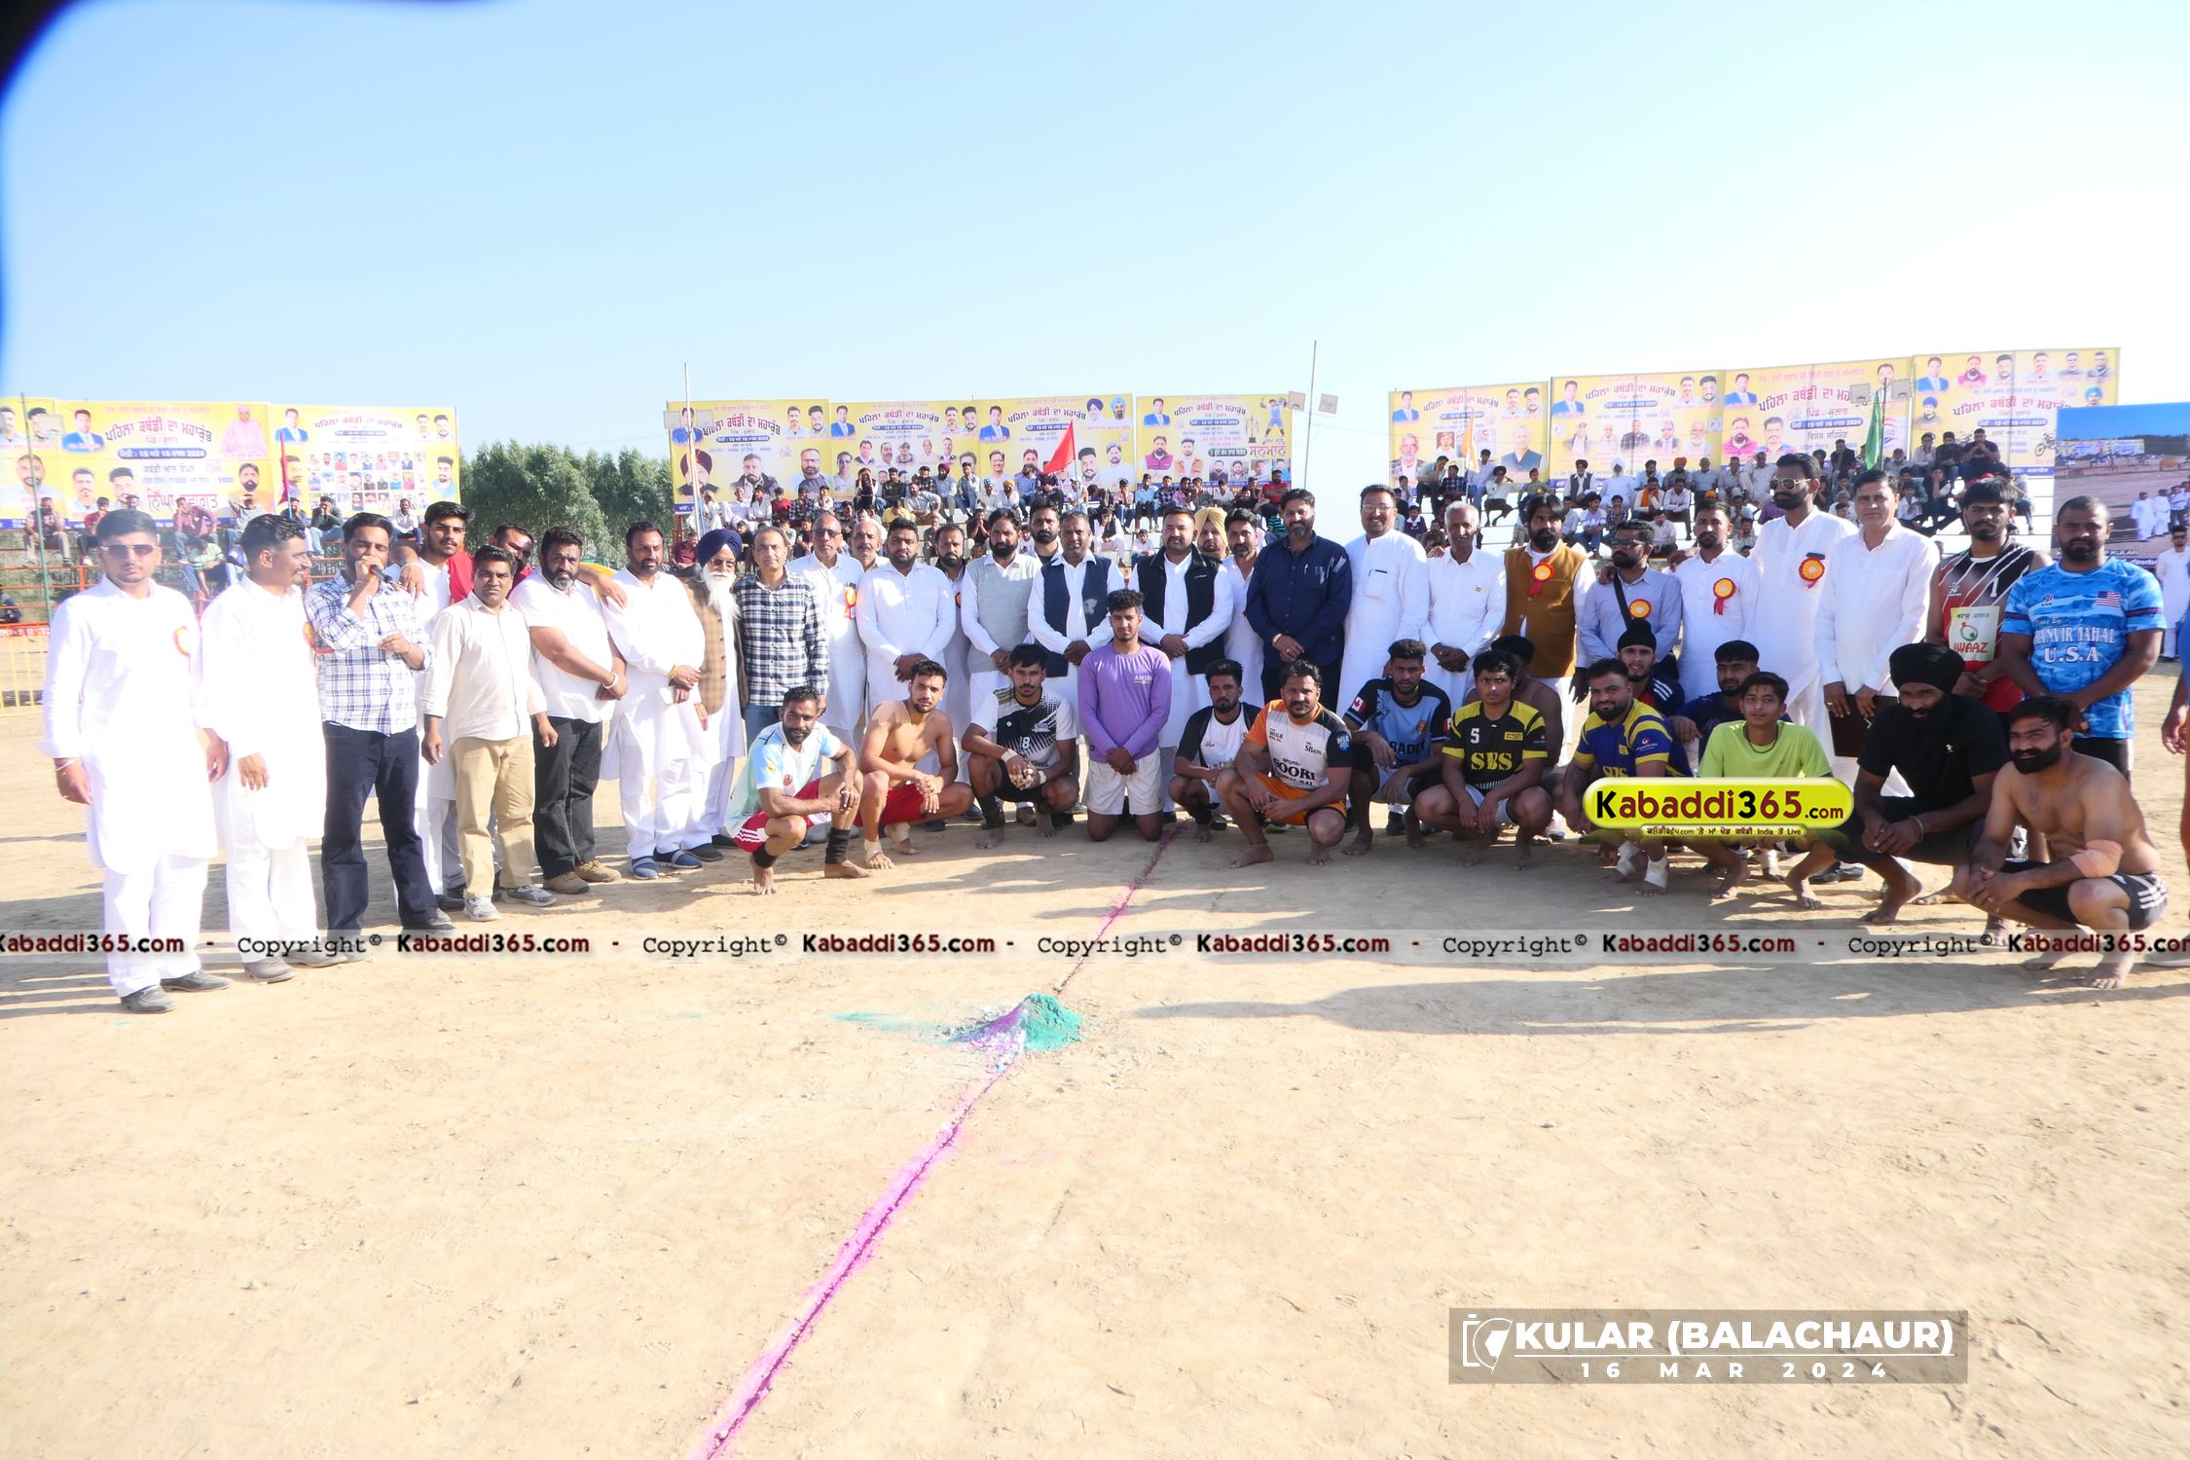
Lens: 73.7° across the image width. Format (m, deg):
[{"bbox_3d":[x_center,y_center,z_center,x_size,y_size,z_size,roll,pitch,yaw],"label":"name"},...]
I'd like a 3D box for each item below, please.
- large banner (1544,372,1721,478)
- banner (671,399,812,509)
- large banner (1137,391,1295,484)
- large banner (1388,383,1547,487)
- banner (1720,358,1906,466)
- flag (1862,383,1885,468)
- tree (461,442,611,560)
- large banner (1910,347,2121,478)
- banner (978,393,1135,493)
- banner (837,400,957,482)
[{"bbox_3d":[10.439,-5.766,28.100,3.150,2.120,0.080,4,10,31],"label":"large banner"},{"bbox_3d":[-6.848,-5.423,29.000,3.150,2.120,0.080,-4,9,-15],"label":"banner"},{"bbox_3d":[2.541,-6.109,31.200,3.150,2.120,0.080,-4,9,-15],"label":"large banner"},{"bbox_3d":[7.700,-5.997,30.000,3.150,2.120,0.080,4,10,31],"label":"large banner"},{"bbox_3d":[13.152,-5.562,26.500,3.150,2.120,0.080,4,10,31],"label":"banner"},{"bbox_3d":[11.464,-4.474,21.500,0.320,1.200,0.150,4,10,31],"label":"flag"},{"bbox_3d":[-19.897,-6.828,52.000,5.400,6.900,5.000,-4,6,-21],"label":"tree"},{"bbox_3d":[15.792,-5.393,25.000,3.150,2.120,0.080,4,10,31],"label":"large banner"},{"bbox_3d":[-0.784,-5.899,30.400,3.150,2.120,0.080,-4,9,-15],"label":"banner"},{"bbox_3d":[-3.846,-5.641,29.700,3.150,2.120,0.080,-4,9,-15],"label":"banner"}]

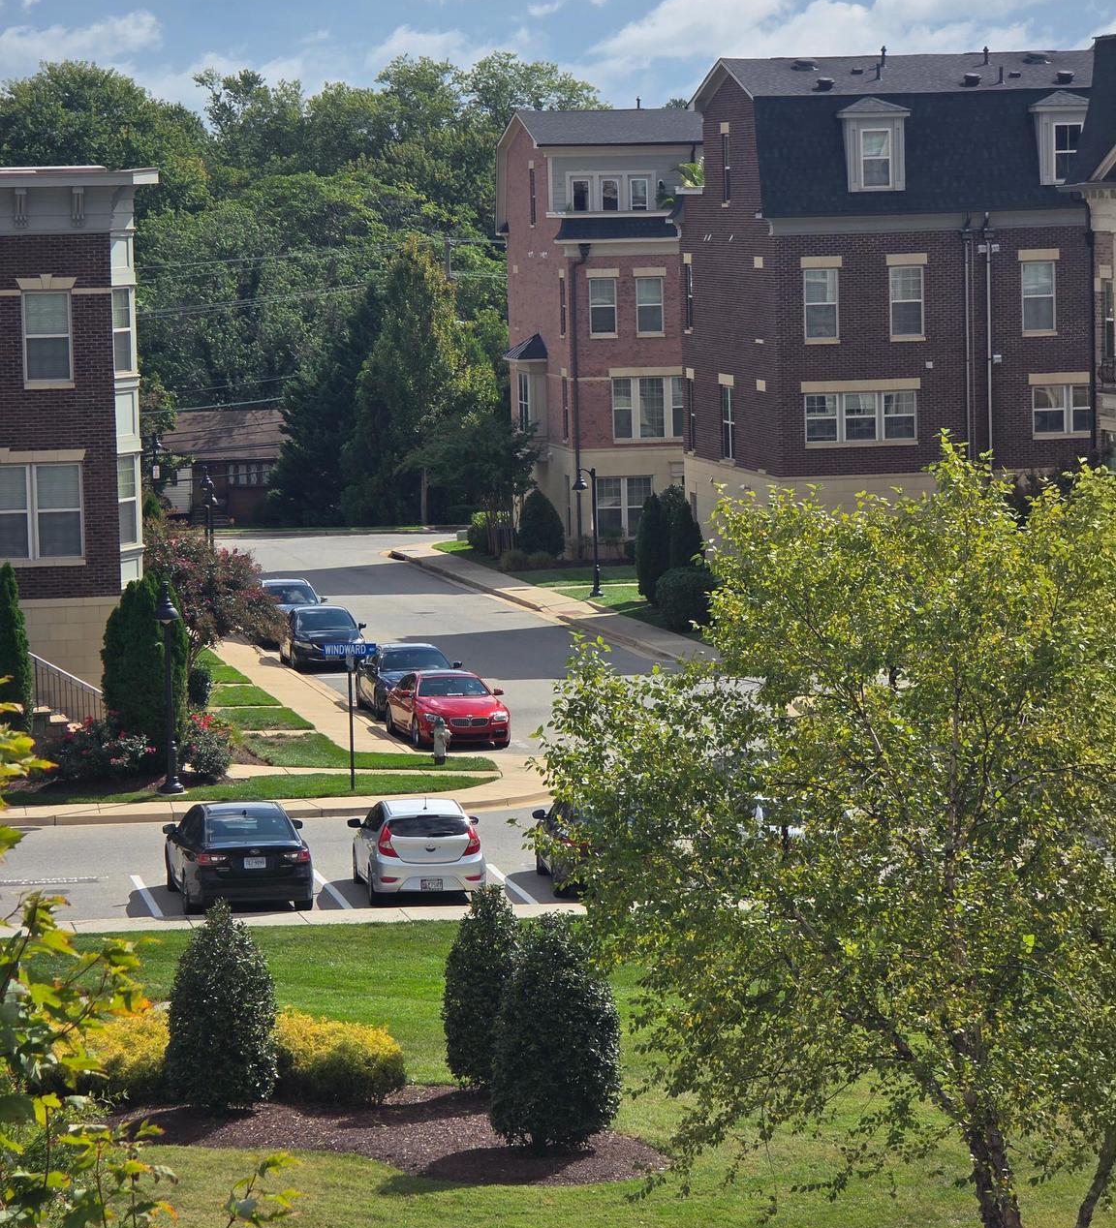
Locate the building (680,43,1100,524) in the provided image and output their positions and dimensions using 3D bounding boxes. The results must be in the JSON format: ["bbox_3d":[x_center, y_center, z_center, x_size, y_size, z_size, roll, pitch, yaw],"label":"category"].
[{"bbox_3d":[8.970,-7.646,128.078,9.400,13.850,11.100,-2,5,-11],"label":"building"}]

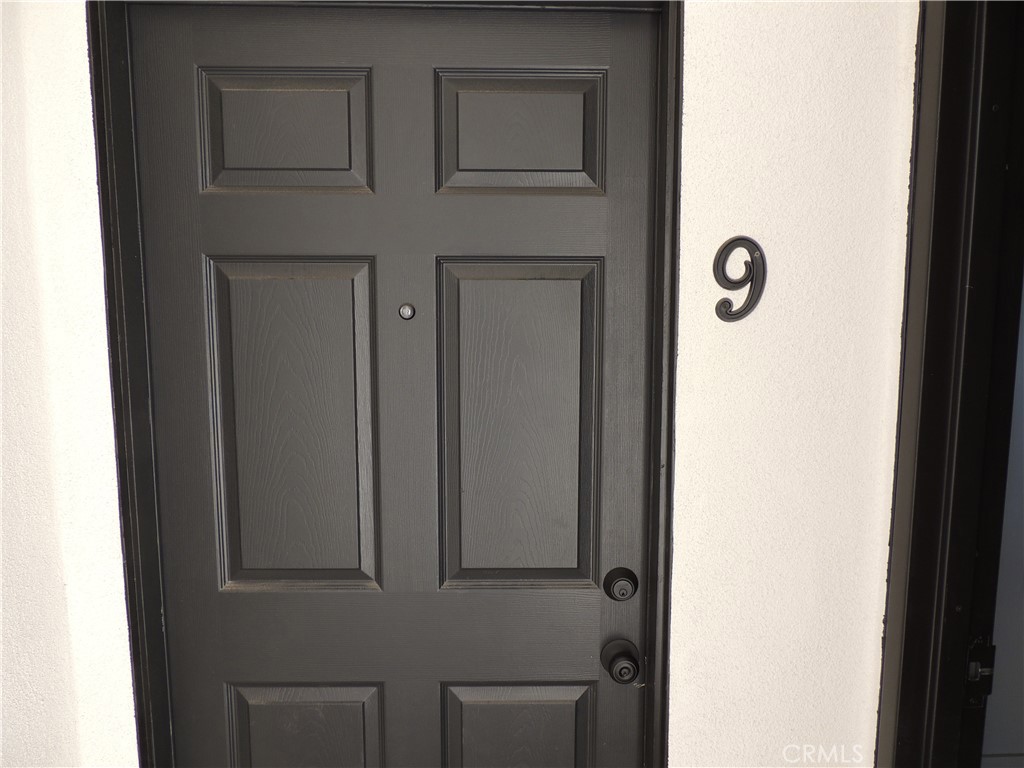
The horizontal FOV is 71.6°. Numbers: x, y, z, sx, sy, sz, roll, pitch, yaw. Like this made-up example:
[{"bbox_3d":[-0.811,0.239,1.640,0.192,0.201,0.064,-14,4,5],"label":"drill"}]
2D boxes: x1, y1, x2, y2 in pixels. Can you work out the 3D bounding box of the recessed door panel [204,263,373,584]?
[{"bbox_3d":[-0.382,0.076,1.262,0.291,0.594,0.018,0,6,-1],"label":"recessed door panel"}]

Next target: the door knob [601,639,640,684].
[{"bbox_3d":[0.201,0.509,1.284,0.071,0.071,0.058,0,6,-1],"label":"door knob"}]

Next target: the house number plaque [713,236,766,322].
[{"bbox_3d":[0.374,-0.172,1.166,0.089,0.142,0.010,0,6,-1],"label":"house number plaque"}]

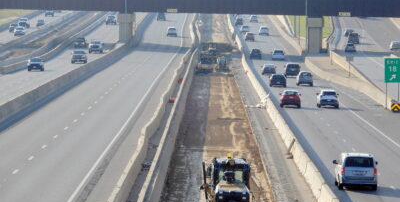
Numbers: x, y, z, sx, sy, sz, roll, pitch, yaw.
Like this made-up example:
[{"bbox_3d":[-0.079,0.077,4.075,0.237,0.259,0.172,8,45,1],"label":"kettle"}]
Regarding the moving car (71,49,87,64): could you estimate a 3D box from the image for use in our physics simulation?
[{"bbox_3d":[-17.875,-6.502,385.959,2.030,1.930,5.700,0,2,0],"label":"moving car"}]

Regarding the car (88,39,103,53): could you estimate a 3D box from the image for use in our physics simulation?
[{"bbox_3d":[-15.805,-8.243,395.960,2.020,1.930,5.700,0,2,1],"label":"car"}]

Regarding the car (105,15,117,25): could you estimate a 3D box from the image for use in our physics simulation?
[{"bbox_3d":[-19.705,-17.801,574.959,1.980,1.900,5.200,0,2,0],"label":"car"}]

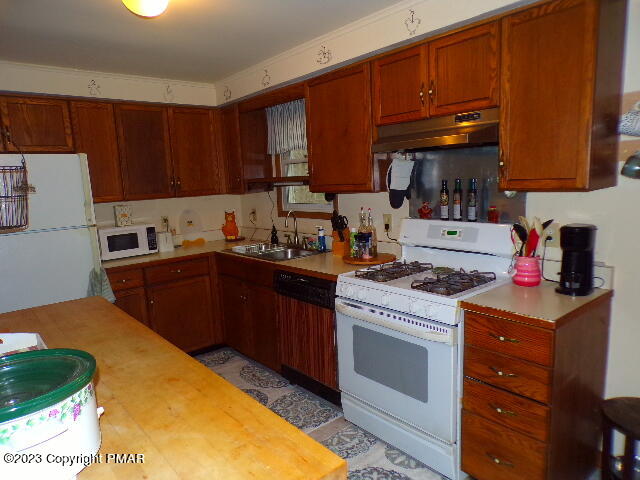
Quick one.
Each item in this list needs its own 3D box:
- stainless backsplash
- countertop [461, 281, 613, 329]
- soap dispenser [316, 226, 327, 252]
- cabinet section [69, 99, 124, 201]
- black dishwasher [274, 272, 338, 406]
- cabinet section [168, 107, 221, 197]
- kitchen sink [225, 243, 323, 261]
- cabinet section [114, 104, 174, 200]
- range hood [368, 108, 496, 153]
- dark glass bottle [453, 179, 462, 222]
[{"bbox_3d":[0.806,-0.308,2.527,0.012,0.430,0.750,-9,10,-40],"label":"stainless backsplash"},{"bbox_3d":[0.965,0.261,1.955,0.636,0.036,0.392,-9,10,-40],"label":"countertop"},{"bbox_3d":[0.008,-0.005,3.300,0.075,0.192,0.055,-2,8,0],"label":"soap dispenser"},{"bbox_3d":[-1.759,-0.663,3.441,0.302,0.750,0.332,-9,10,-39],"label":"cabinet section"},{"bbox_3d":[0.137,0.616,2.998,0.600,0.860,0.600,-9,10,-40],"label":"black dishwasher"},{"bbox_3d":[-1.172,-0.760,3.928,0.410,0.750,0.332,-9,10,-39],"label":"cabinet section"},{"bbox_3d":[-0.324,0.168,3.443,0.520,0.180,0.800,-9,10,-40],"label":"kitchen sink"},{"bbox_3d":[-1.486,-0.708,3.667,0.412,0.750,0.332,-9,10,-39],"label":"cabinet section"},{"bbox_3d":[0.632,-0.561,2.345,0.450,0.155,0.755,-9,10,-40],"label":"range hood"},{"bbox_3d":[0.776,-0.227,2.505,0.051,0.236,0.051,-9,10,-40],"label":"dark glass bottle"}]

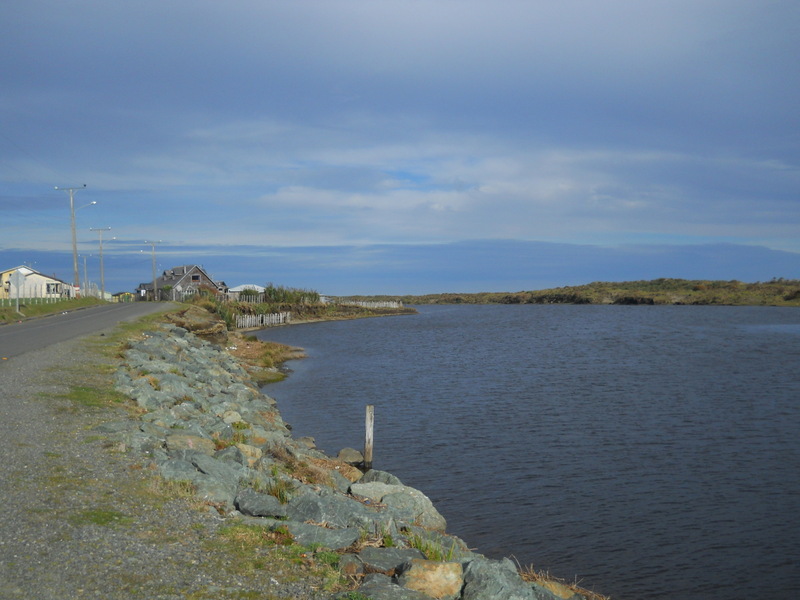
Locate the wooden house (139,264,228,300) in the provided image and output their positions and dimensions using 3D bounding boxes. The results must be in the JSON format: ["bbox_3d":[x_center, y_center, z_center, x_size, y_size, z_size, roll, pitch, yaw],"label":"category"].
[{"bbox_3d":[-37.500,-2.900,147.000,11.000,6.300,12.500,0,0,-38],"label":"wooden house"}]

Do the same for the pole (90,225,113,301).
[{"bbox_3d":[-37.000,-4.500,106.000,2.400,9.150,0.400,-1,0,-10],"label":"pole"}]

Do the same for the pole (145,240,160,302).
[{"bbox_3d":[-37.400,-4.450,129.000,2.400,9.050,0.400,-1,0,-12],"label":"pole"}]

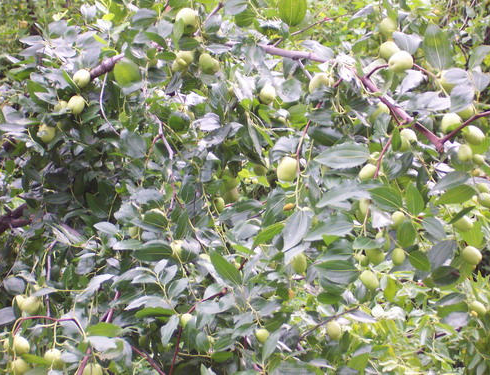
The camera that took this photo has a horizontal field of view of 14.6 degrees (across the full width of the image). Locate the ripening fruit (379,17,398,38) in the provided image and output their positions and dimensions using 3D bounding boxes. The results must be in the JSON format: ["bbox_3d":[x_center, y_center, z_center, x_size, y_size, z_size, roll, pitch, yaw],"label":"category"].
[{"bbox_3d":[0.171,-0.191,2.270,0.021,0.024,0.021,3,0,0],"label":"ripening fruit"}]

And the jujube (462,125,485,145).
[{"bbox_3d":[0.258,-0.059,2.150,0.028,0.020,0.020,37,0,-3],"label":"jujube"}]

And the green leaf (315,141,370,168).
[{"bbox_3d":[0.110,-0.036,2.170,0.067,0.033,0.007,-6,-30,-3],"label":"green leaf"}]

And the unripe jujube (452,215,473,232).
[{"bbox_3d":[0.265,0.043,2.320,0.027,0.021,0.021,30,0,-9],"label":"unripe jujube"}]

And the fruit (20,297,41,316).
[{"bbox_3d":[-0.258,0.142,2.300,0.021,0.025,0.021,37,9,0],"label":"fruit"}]

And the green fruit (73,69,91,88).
[{"bbox_3d":[-0.188,-0.126,2.200,0.020,0.022,0.020,12,-12,0],"label":"green fruit"}]

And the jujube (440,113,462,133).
[{"bbox_3d":[0.237,-0.074,2.200,0.022,0.025,0.022,-6,0,0],"label":"jujube"}]

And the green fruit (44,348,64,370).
[{"bbox_3d":[-0.216,0.194,2.150,0.023,0.025,0.023,0,6,0],"label":"green fruit"}]

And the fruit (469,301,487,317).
[{"bbox_3d":[0.288,0.149,2.350,0.024,0.017,0.017,37,0,-3],"label":"fruit"}]

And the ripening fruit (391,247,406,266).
[{"bbox_3d":[0.179,0.081,2.220,0.016,0.021,0.016,0,3,0],"label":"ripening fruit"}]

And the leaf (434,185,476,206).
[{"bbox_3d":[0.243,0.009,2.200,0.052,0.007,0.022,-23,47,-5],"label":"leaf"}]

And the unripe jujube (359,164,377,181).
[{"bbox_3d":[0.149,-0.018,2.300,0.024,0.018,0.018,-41,0,9],"label":"unripe jujube"}]

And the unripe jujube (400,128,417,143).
[{"bbox_3d":[0.188,-0.060,2.200,0.017,0.021,0.017,-41,-18,0],"label":"unripe jujube"}]

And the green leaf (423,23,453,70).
[{"bbox_3d":[0.233,-0.170,2.300,0.035,0.058,0.008,-13,9,0],"label":"green leaf"}]

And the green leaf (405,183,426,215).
[{"bbox_3d":[0.197,0.013,2.200,0.022,0.040,0.007,-11,-10,-8],"label":"green leaf"}]

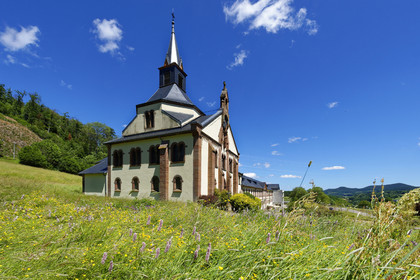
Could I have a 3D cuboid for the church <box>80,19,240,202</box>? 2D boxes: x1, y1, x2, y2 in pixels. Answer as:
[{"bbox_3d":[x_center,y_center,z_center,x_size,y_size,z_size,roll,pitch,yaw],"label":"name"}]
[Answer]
[{"bbox_3d":[-6.800,-5.900,27.100,19.000,28.500,12.500,-7,-15,26],"label":"church"}]

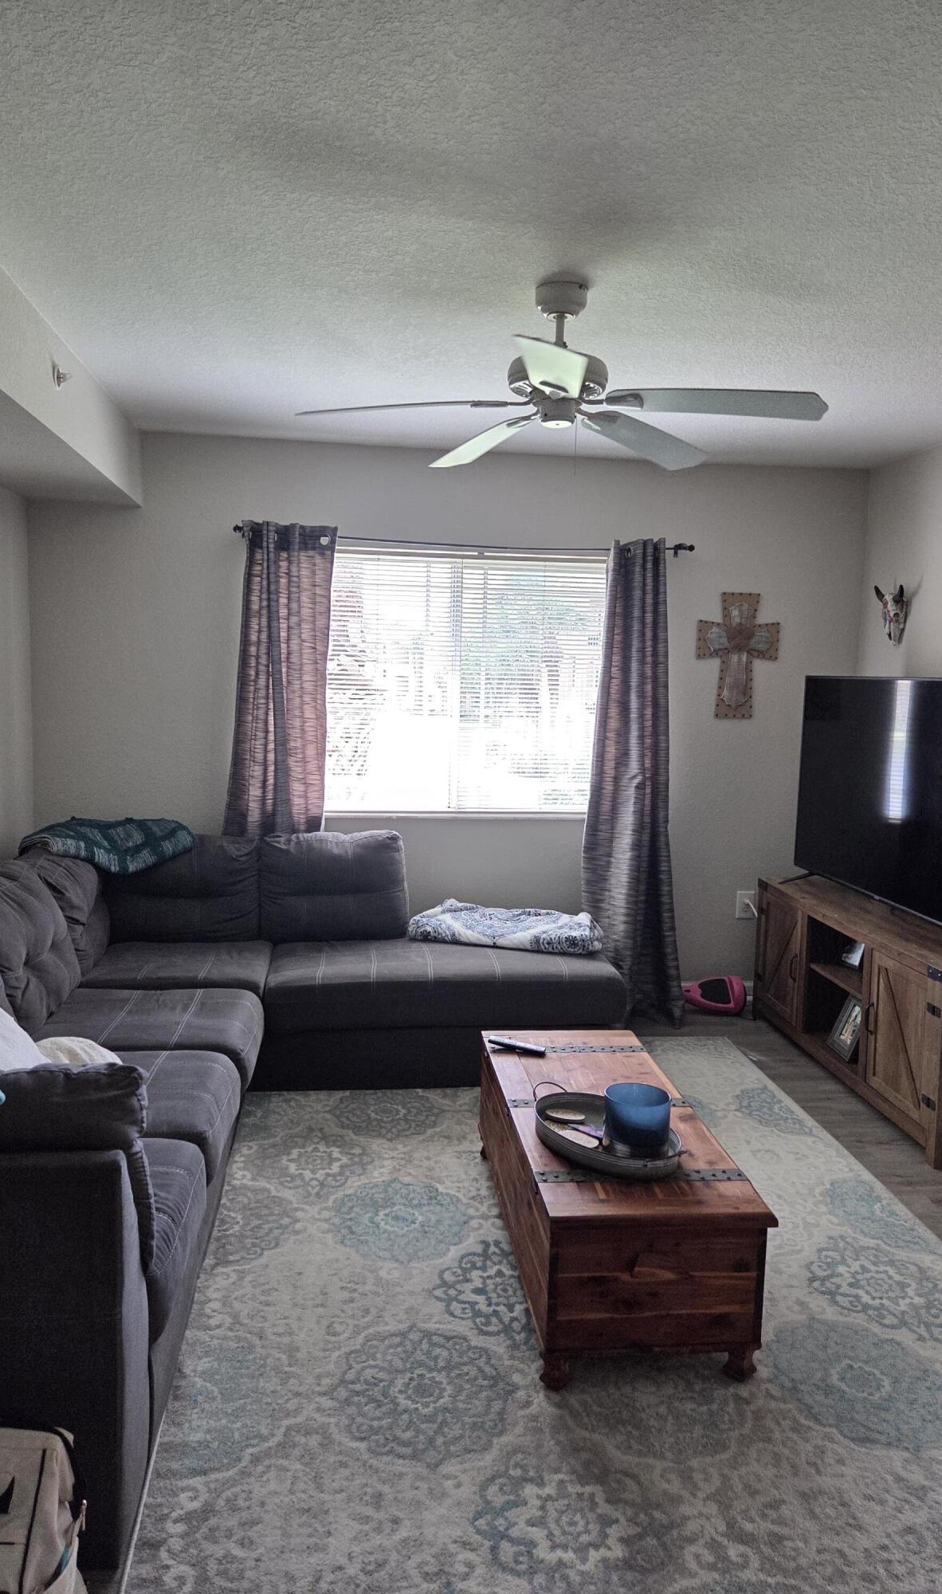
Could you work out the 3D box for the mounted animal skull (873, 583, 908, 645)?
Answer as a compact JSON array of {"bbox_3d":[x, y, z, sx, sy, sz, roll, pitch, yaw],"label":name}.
[{"bbox_3d":[1.779,-0.772,4.469,0.110,0.250,0.180,1,7,-7],"label":"mounted animal skull"}]

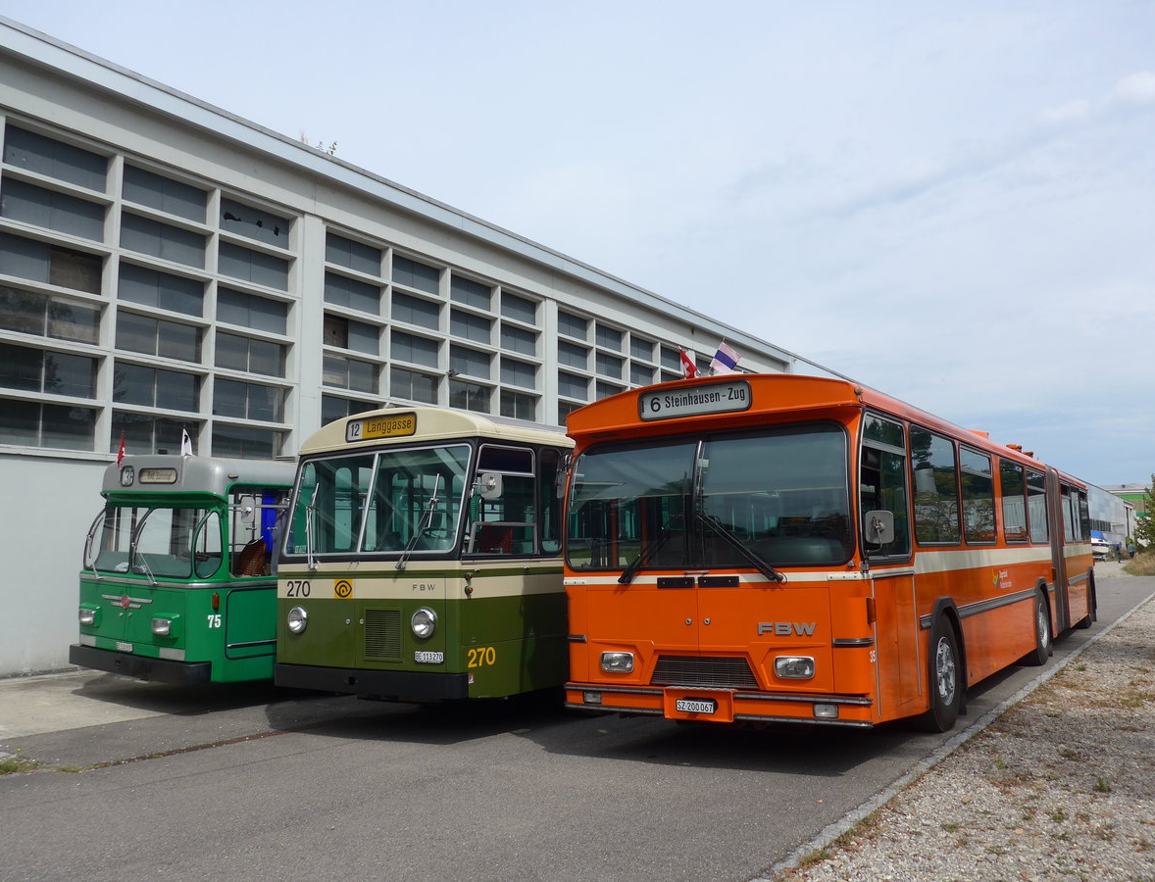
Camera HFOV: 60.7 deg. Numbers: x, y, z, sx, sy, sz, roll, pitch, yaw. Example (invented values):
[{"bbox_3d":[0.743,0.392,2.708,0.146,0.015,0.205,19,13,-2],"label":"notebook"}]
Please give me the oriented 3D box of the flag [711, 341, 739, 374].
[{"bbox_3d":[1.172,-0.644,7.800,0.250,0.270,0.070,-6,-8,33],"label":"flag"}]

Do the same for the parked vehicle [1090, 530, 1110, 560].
[{"bbox_3d":[43.742,8.941,84.000,2.300,2.650,5.800,-1,-7,-5],"label":"parked vehicle"}]

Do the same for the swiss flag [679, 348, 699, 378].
[{"bbox_3d":[0.902,-0.615,7.920,0.170,0.250,0.090,-6,-8,33],"label":"swiss flag"}]

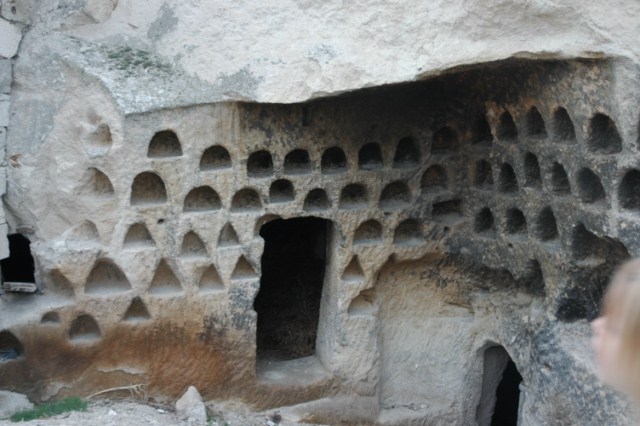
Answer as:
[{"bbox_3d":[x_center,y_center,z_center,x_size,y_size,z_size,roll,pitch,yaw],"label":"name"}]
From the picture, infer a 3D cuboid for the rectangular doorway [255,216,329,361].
[{"bbox_3d":[-0.310,0.830,7.700,0.740,1.600,0.600,-2,12,-14],"label":"rectangular doorway"}]

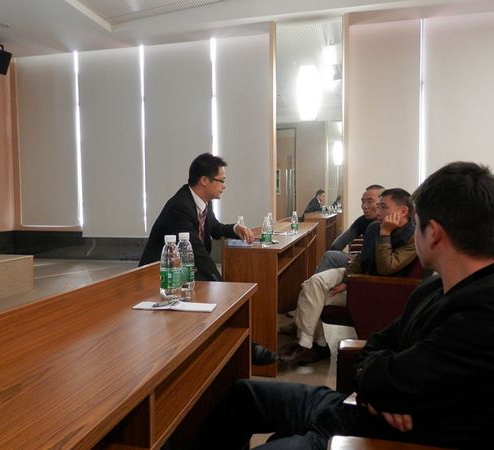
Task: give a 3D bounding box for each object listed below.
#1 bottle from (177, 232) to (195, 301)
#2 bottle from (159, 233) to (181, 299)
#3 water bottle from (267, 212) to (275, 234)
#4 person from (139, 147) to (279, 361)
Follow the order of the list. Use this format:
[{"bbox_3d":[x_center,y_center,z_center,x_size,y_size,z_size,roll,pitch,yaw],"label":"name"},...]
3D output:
[{"bbox_3d":[-0.210,0.122,1.470,0.062,0.192,0.062,0,3,13],"label":"bottle"},{"bbox_3d":[-0.242,0.128,1.378,0.062,0.192,0.062,0,3,13],"label":"bottle"},{"bbox_3d":[0.191,0.004,3.518,0.062,0.192,0.062,0,3,13],"label":"water bottle"},{"bbox_3d":[-0.200,0.258,2.400,0.740,1.280,0.580,0,3,13],"label":"person"}]

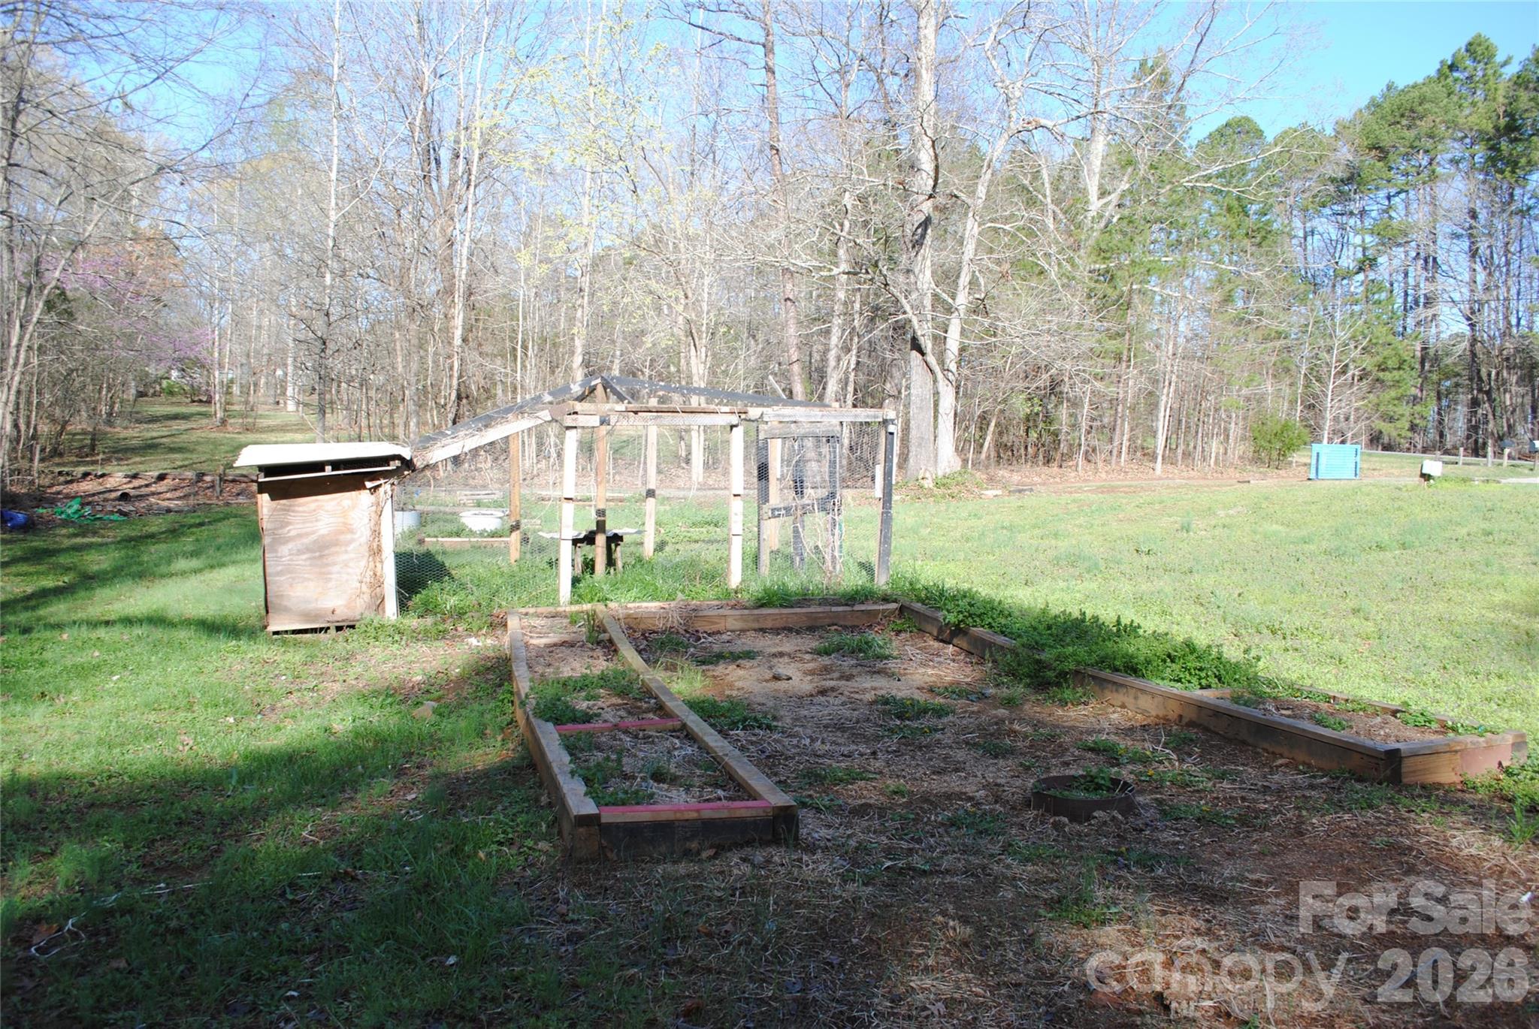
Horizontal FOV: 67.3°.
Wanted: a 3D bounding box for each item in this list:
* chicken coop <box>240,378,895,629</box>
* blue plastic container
[{"bbox_3d":[-1.856,-0.266,11.232,5.758,2.181,2.397,0,3,-16],"label":"chicken coop"},{"bbox_3d":[15.838,-1.470,32.408,1.400,1.000,0.900,3,4,25],"label":"blue plastic container"}]

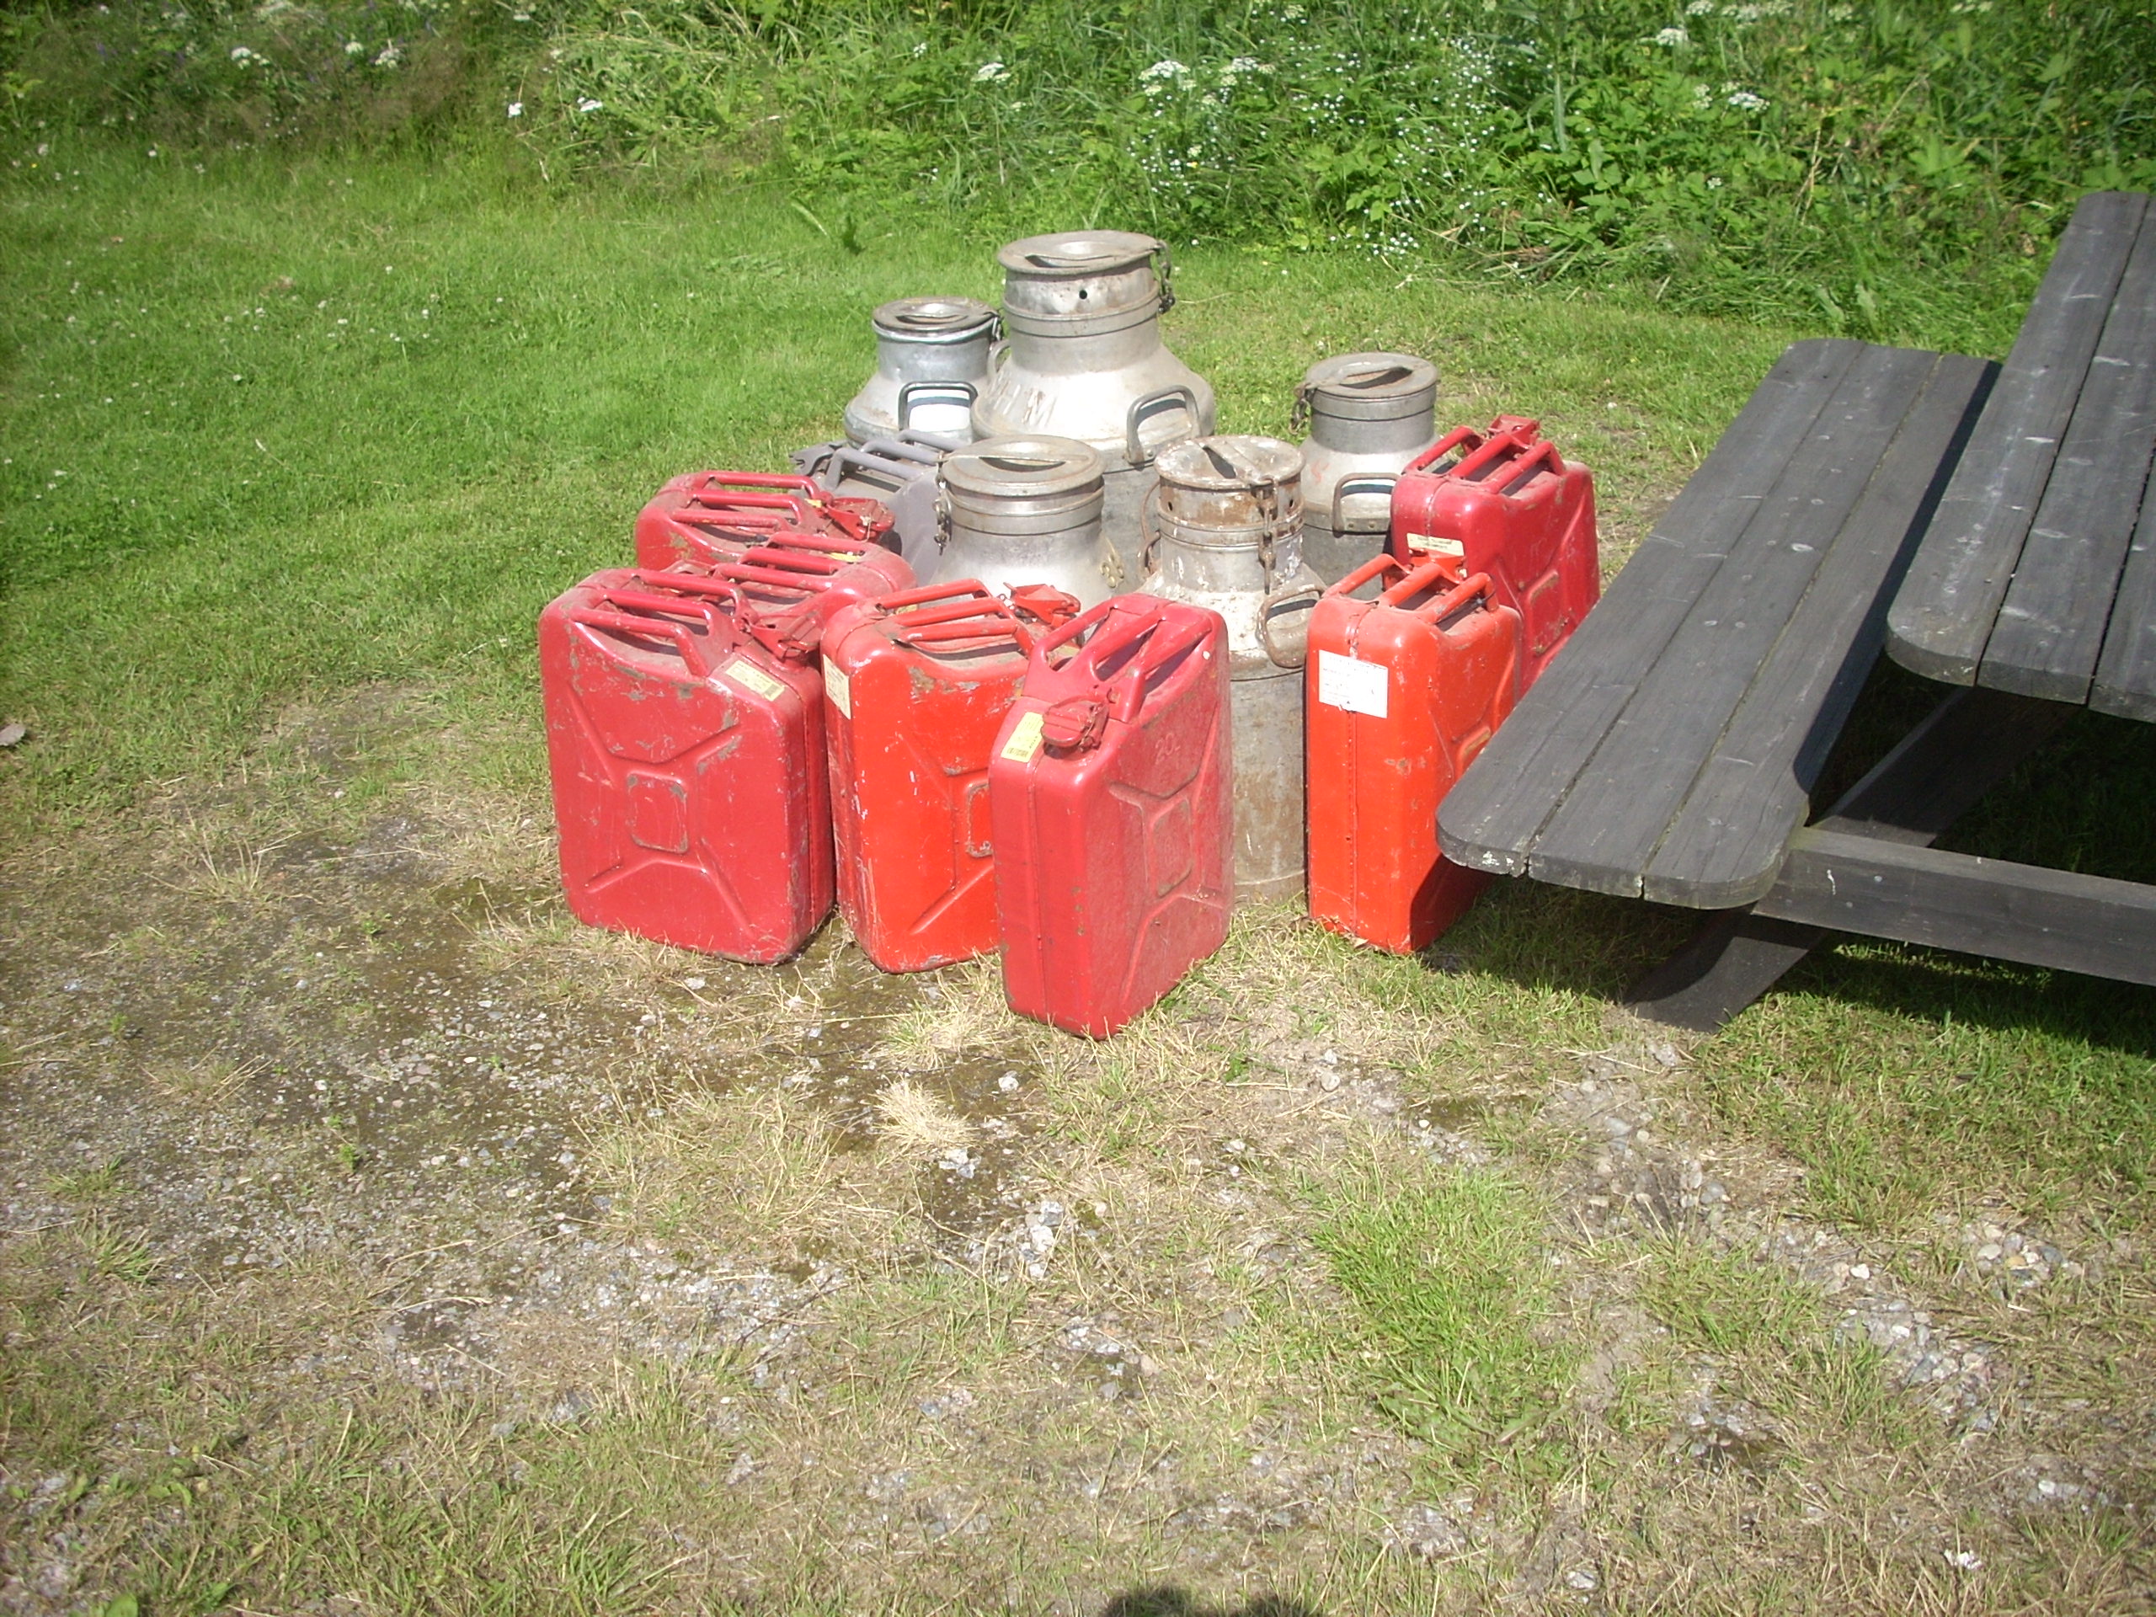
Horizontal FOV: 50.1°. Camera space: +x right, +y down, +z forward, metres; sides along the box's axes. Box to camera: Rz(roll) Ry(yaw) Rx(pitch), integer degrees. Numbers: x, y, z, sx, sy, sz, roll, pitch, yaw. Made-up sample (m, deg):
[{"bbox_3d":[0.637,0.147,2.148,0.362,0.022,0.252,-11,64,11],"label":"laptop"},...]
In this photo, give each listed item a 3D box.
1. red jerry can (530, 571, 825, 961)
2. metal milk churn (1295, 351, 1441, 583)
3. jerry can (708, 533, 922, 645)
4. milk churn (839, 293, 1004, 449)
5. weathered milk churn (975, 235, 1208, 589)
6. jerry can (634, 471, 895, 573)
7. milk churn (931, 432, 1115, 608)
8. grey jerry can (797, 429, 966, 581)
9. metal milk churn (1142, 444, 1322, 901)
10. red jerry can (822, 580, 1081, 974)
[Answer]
[{"bbox_3d":[-0.503,-0.055,2.984,0.345,0.466,0.165,10,27,21],"label":"red jerry can"},{"bbox_3d":[0.470,-0.453,3.693,0.285,0.515,0.285,-2,26,1],"label":"metal milk churn"},{"bbox_3d":[-0.380,-0.129,3.140,0.345,0.466,0.165,9,28,20],"label":"jerry can"},{"bbox_3d":[-0.226,-0.583,3.956,0.310,0.550,0.310,-2,26,1],"label":"milk churn"},{"bbox_3d":[0.018,-0.552,3.709,0.380,0.700,0.380,-2,26,1],"label":"weathered milk churn"},{"bbox_3d":[-0.456,-0.244,3.379,0.345,0.466,0.165,3,28,8],"label":"jerry can"},{"bbox_3d":[-0.065,-0.236,3.252,0.295,0.535,0.295,-2,26,1],"label":"milk churn"},{"bbox_3d":[-0.262,-0.338,3.560,0.345,0.466,0.165,20,34,36],"label":"grey jerry can"},{"bbox_3d":[0.206,-0.187,3.079,0.264,0.587,0.264,-2,26,1],"label":"metal milk churn"},{"bbox_3d":[-0.138,-0.048,2.966,0.345,0.466,0.165,-13,28,-19],"label":"red jerry can"}]

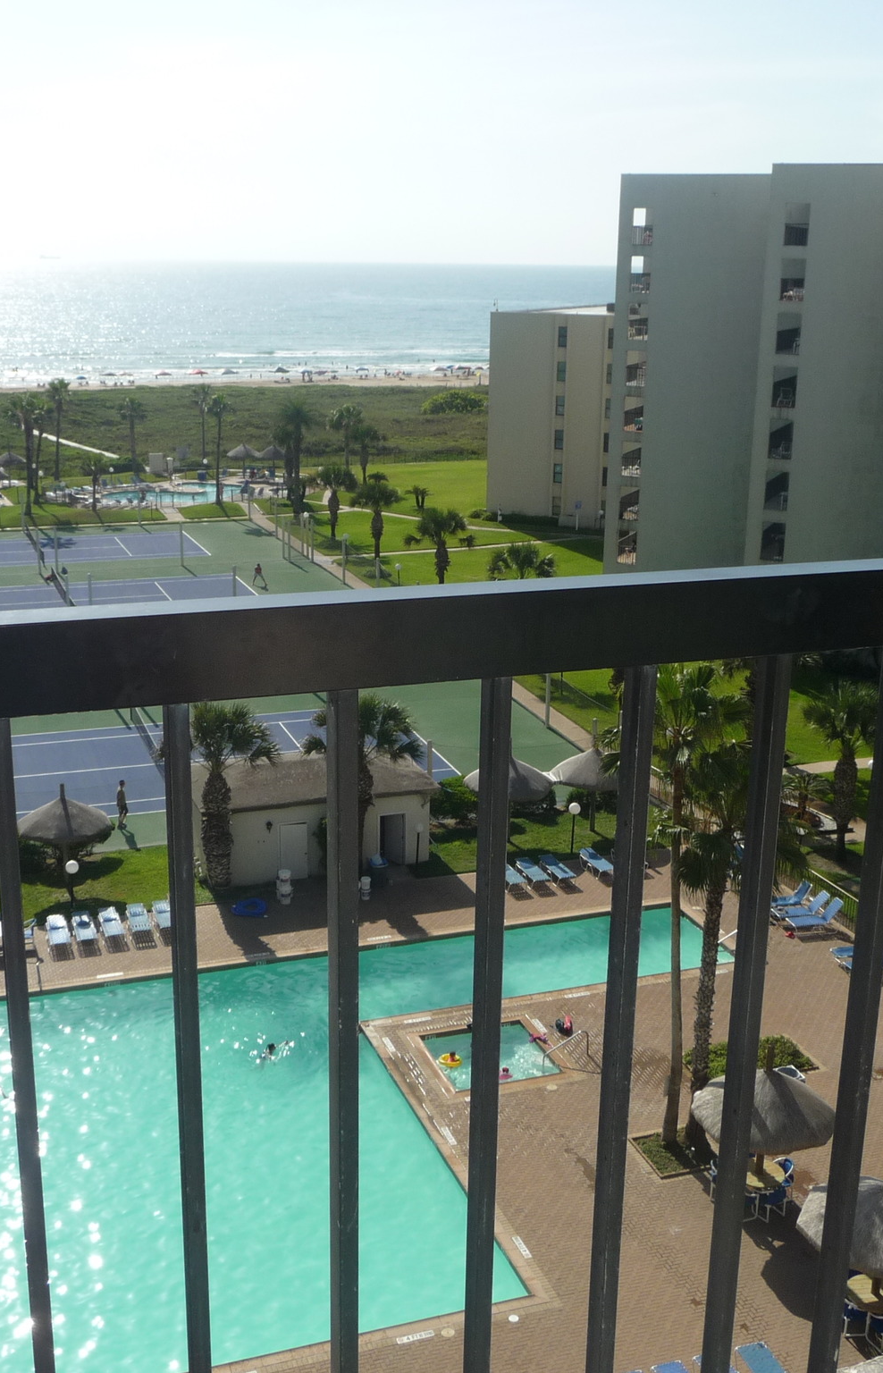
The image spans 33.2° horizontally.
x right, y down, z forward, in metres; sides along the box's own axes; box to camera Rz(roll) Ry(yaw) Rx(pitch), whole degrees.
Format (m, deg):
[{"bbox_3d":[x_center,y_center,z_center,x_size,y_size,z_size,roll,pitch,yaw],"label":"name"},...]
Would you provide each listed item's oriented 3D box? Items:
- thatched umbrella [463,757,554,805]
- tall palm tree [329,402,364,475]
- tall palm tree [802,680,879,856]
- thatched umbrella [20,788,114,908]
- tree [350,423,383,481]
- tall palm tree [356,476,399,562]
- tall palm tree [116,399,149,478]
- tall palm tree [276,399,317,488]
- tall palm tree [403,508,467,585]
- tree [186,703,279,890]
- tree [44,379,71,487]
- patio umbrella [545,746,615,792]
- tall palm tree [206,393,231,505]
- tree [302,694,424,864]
[{"bbox_3d":[2.461,3.808,54.502,3.300,3.970,3.300,1,16,0],"label":"thatched umbrella"},{"bbox_3d":[-9.409,-24.657,147.063,3.500,6.840,3.500,1,16,0],"label":"tall palm tree"},{"bbox_3d":[14.304,2.933,53.301,3.000,6.690,3.000,5,17,15],"label":"tall palm tree"},{"bbox_3d":[-12.373,5.176,48.963,3.150,4.110,3.150,1,16,0],"label":"thatched umbrella"},{"bbox_3d":[-7.072,-22.310,142.274,3.200,5.750,3.200,0,16,-3],"label":"tree"},{"bbox_3d":[-4.474,-11.670,104.146,3.400,5.930,3.400,1,16,0],"label":"tall palm tree"},{"bbox_3d":[-29.610,-23.983,142.664,3.000,7.590,3.000,1,16,0],"label":"tall palm tree"},{"bbox_3d":[-11.731,-18.447,120.887,3.300,10.010,3.300,-1,16,-5],"label":"tall palm tree"},{"bbox_3d":[-0.119,-8.909,96.291,4.200,5.470,4.200,1,16,0],"label":"tall palm tree"},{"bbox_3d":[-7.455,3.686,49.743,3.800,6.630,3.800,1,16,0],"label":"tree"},{"bbox_3d":[-36.209,-24.346,140.943,2.500,9.780,2.500,-3,16,-14],"label":"tree"},{"bbox_3d":[5.751,3.649,55.508,3.400,3.780,3.400,1,16,0],"label":"patio umbrella"},{"bbox_3d":[-19.251,-20.646,129.102,2.300,9.550,2.300,-2,16,-8],"label":"tall palm tree"},{"bbox_3d":[-2.680,3.418,50.798,4.000,6.660,4.000,1,16,0],"label":"tree"}]

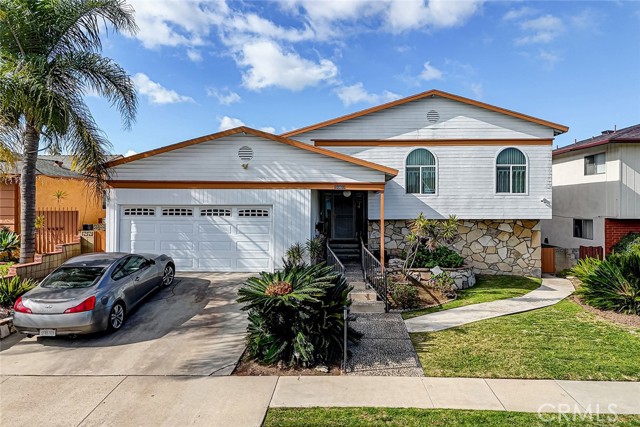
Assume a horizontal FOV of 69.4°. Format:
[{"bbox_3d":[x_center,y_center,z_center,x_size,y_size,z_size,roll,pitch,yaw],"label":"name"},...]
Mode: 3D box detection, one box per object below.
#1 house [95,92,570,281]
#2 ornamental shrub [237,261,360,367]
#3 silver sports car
[{"bbox_3d":[1.500,-1.000,19.700,15.600,7.000,11.000,0,1,2],"label":"house"},{"bbox_3d":[-0.410,1.770,8.900,2.350,1.650,2.200,0,1,0],"label":"ornamental shrub"},{"bbox_3d":[-5.100,1.620,11.150,1.830,1.390,4.650,0,10,4],"label":"silver sports car"}]

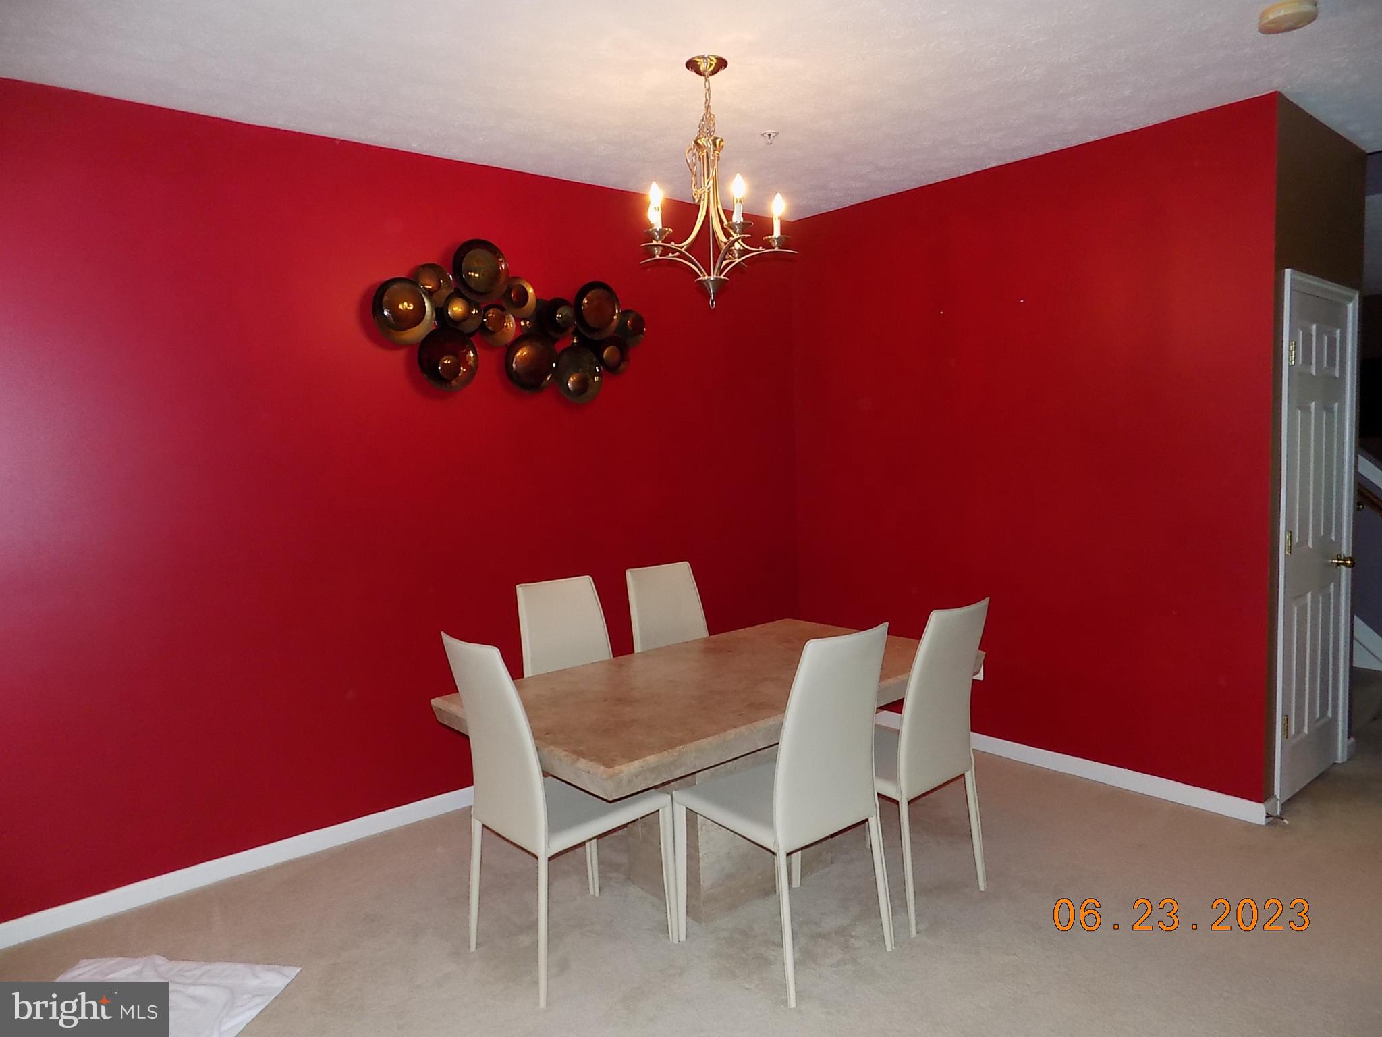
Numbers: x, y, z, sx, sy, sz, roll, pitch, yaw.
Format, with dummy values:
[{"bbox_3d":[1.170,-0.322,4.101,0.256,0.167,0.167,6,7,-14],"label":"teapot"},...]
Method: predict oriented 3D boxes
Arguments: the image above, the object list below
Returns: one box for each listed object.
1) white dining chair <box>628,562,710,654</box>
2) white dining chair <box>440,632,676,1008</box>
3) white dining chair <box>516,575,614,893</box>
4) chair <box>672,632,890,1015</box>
[{"bbox_3d":[0.050,0.722,3.855,0.449,1.010,0.536,-6,6,-40],"label":"white dining chair"},{"bbox_3d":[-0.408,0.823,2.792,0.536,1.010,0.449,-6,6,-41],"label":"white dining chair"},{"bbox_3d":[-0.356,0.762,3.519,0.449,1.010,0.536,-6,6,-40],"label":"white dining chair"},{"bbox_3d":[0.287,0.803,2.753,0.449,1.010,0.536,-6,6,-39],"label":"chair"}]

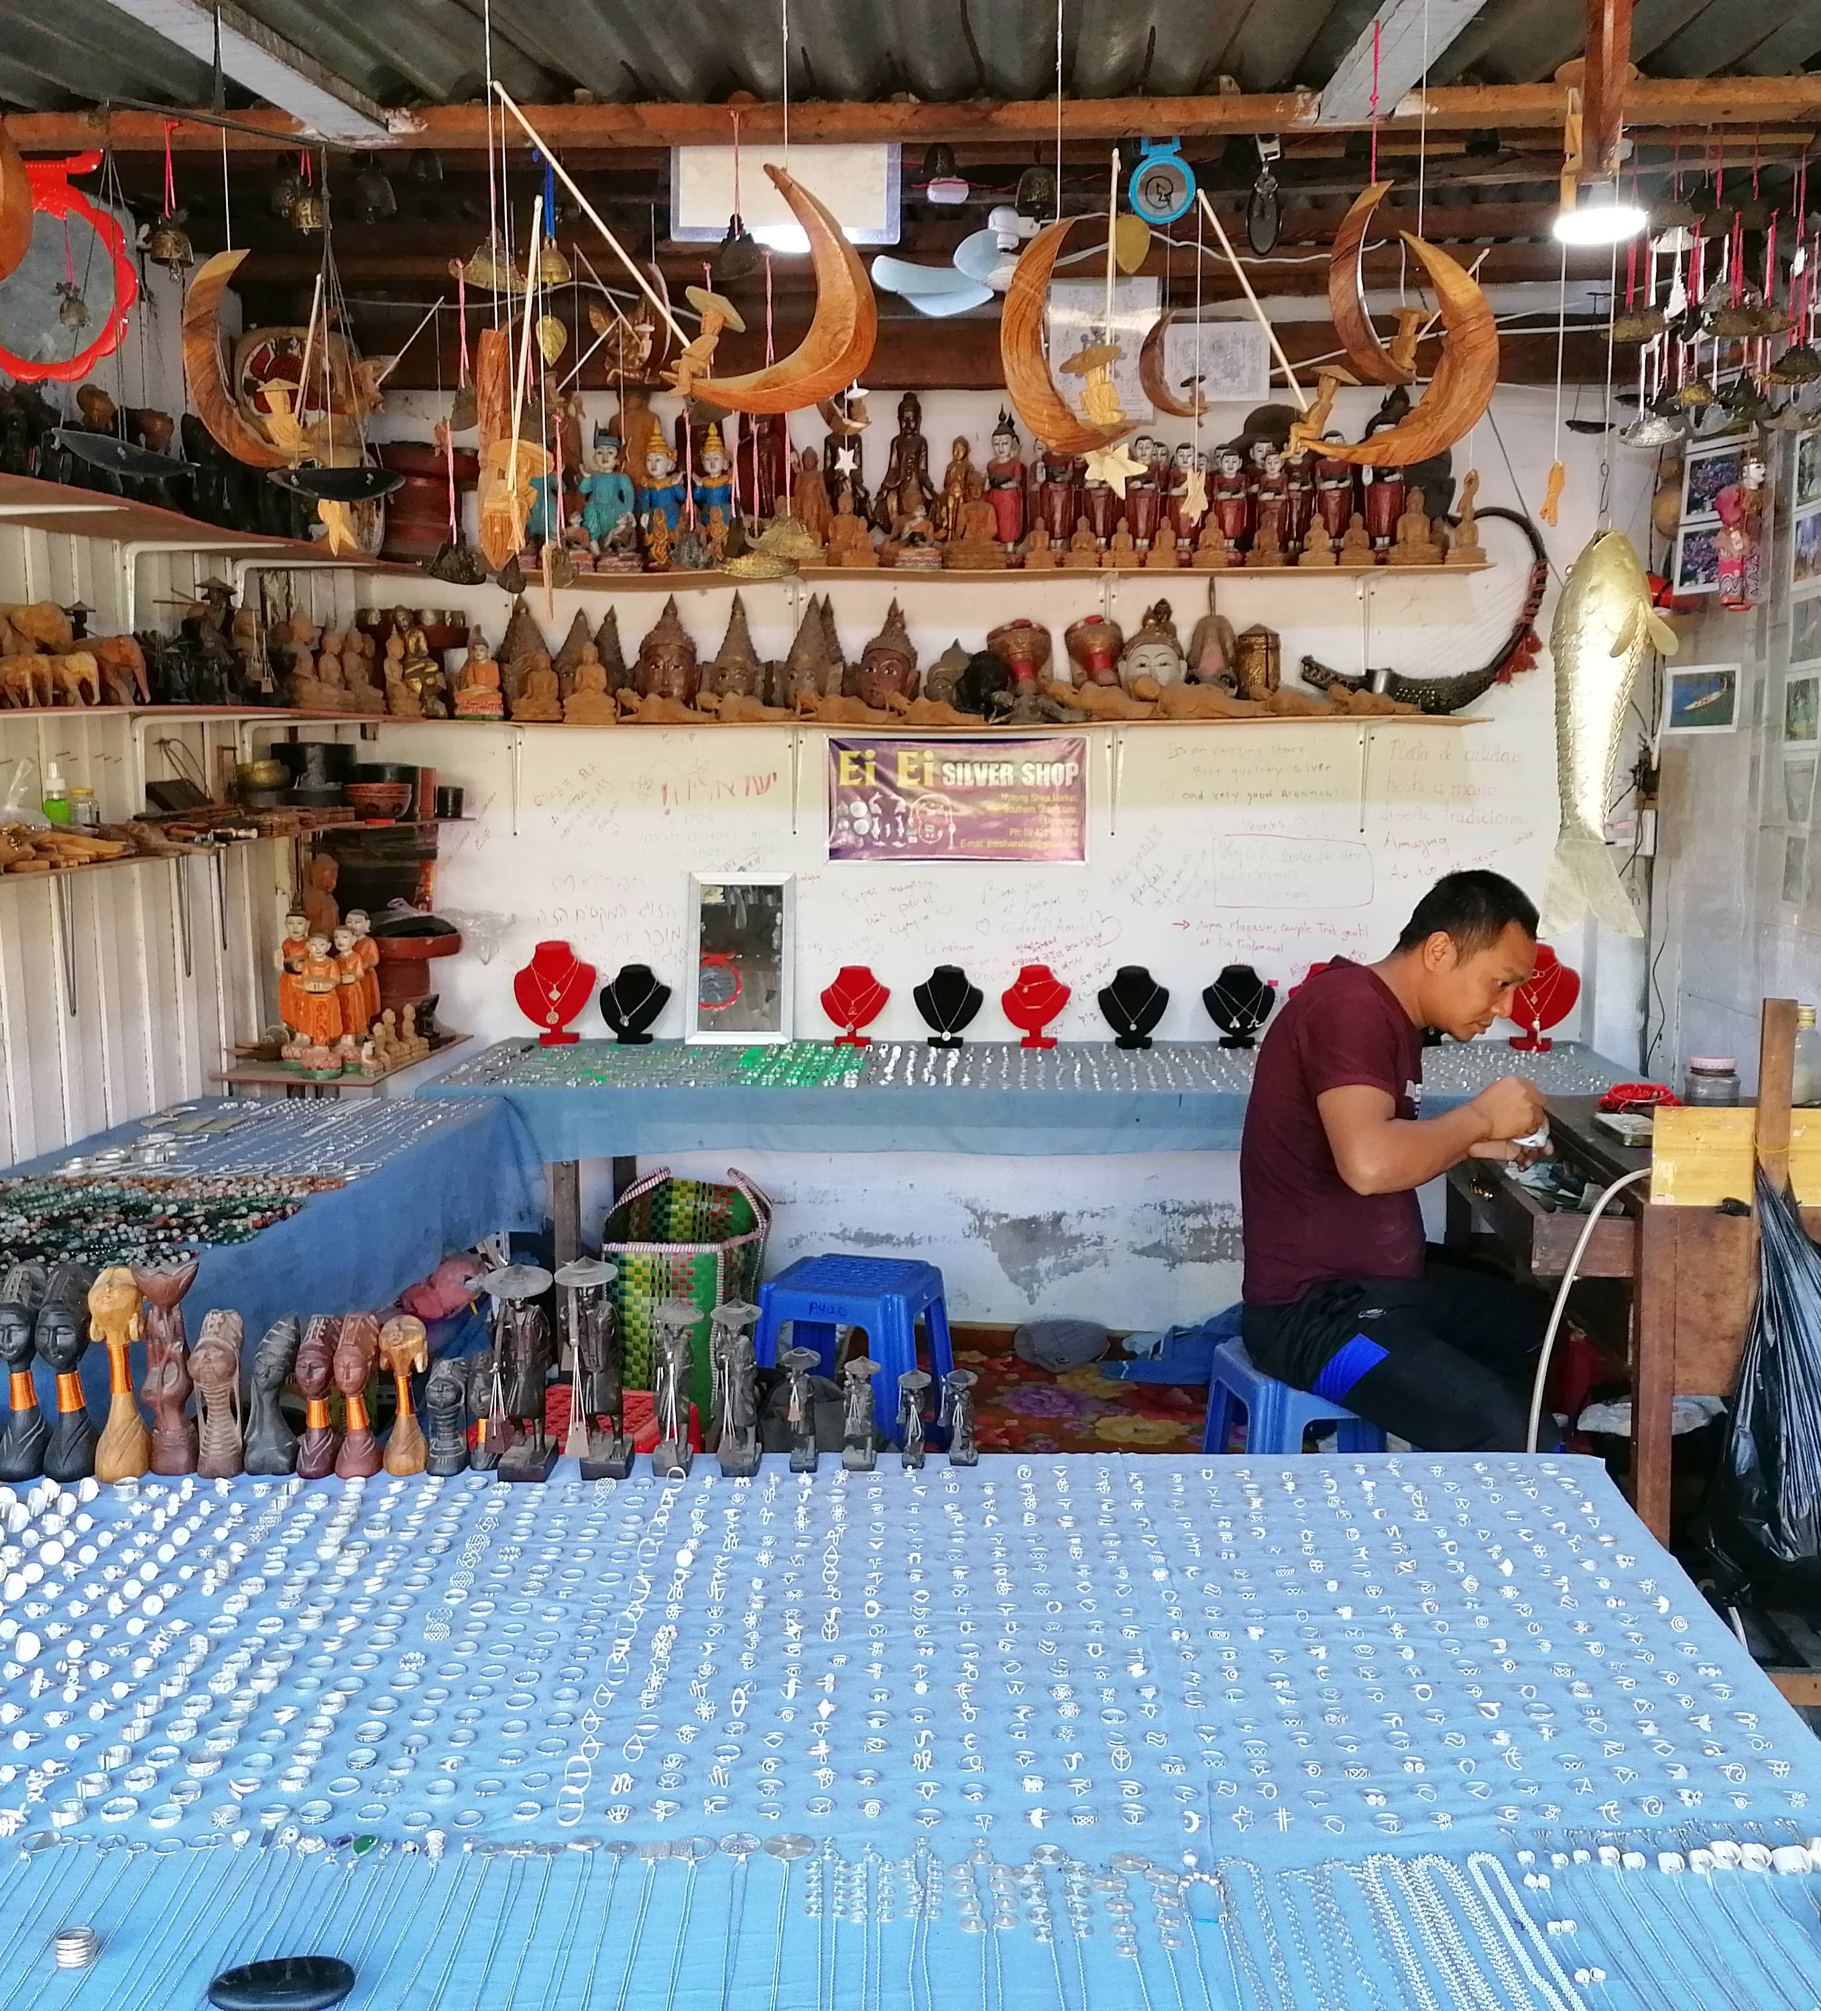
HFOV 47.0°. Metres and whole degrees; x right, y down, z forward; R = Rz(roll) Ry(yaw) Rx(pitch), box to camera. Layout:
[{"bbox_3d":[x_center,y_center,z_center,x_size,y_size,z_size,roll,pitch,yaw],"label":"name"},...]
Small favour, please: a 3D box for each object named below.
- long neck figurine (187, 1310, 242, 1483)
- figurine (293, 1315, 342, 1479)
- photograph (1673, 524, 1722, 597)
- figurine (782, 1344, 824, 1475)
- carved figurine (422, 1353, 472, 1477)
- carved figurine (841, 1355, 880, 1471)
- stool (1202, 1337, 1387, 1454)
[{"bbox_3d":[-0.686,0.381,2.070,0.049,0.162,0.055,1,7,7],"label":"long neck figurine"},{"bbox_3d":[-0.616,0.402,2.170,0.043,0.165,0.049,1,8,5],"label":"figurine"},{"bbox_3d":[1.590,-0.885,4.161,0.010,0.140,0.195,-4,8,-28],"label":"photograph"},{"bbox_3d":[-0.107,0.398,2.080,0.040,0.123,0.040,1,7,7],"label":"figurine"},{"bbox_3d":[-0.483,0.423,2.176,0.044,0.122,0.044,0,8,-2],"label":"carved figurine"},{"bbox_3d":[-0.052,0.424,2.182,0.041,0.119,0.037,0,8,0],"label":"carved figurine"},{"bbox_3d":[0.649,0.778,3.332,0.320,0.450,0.290,-2,7,-14],"label":"stool"}]

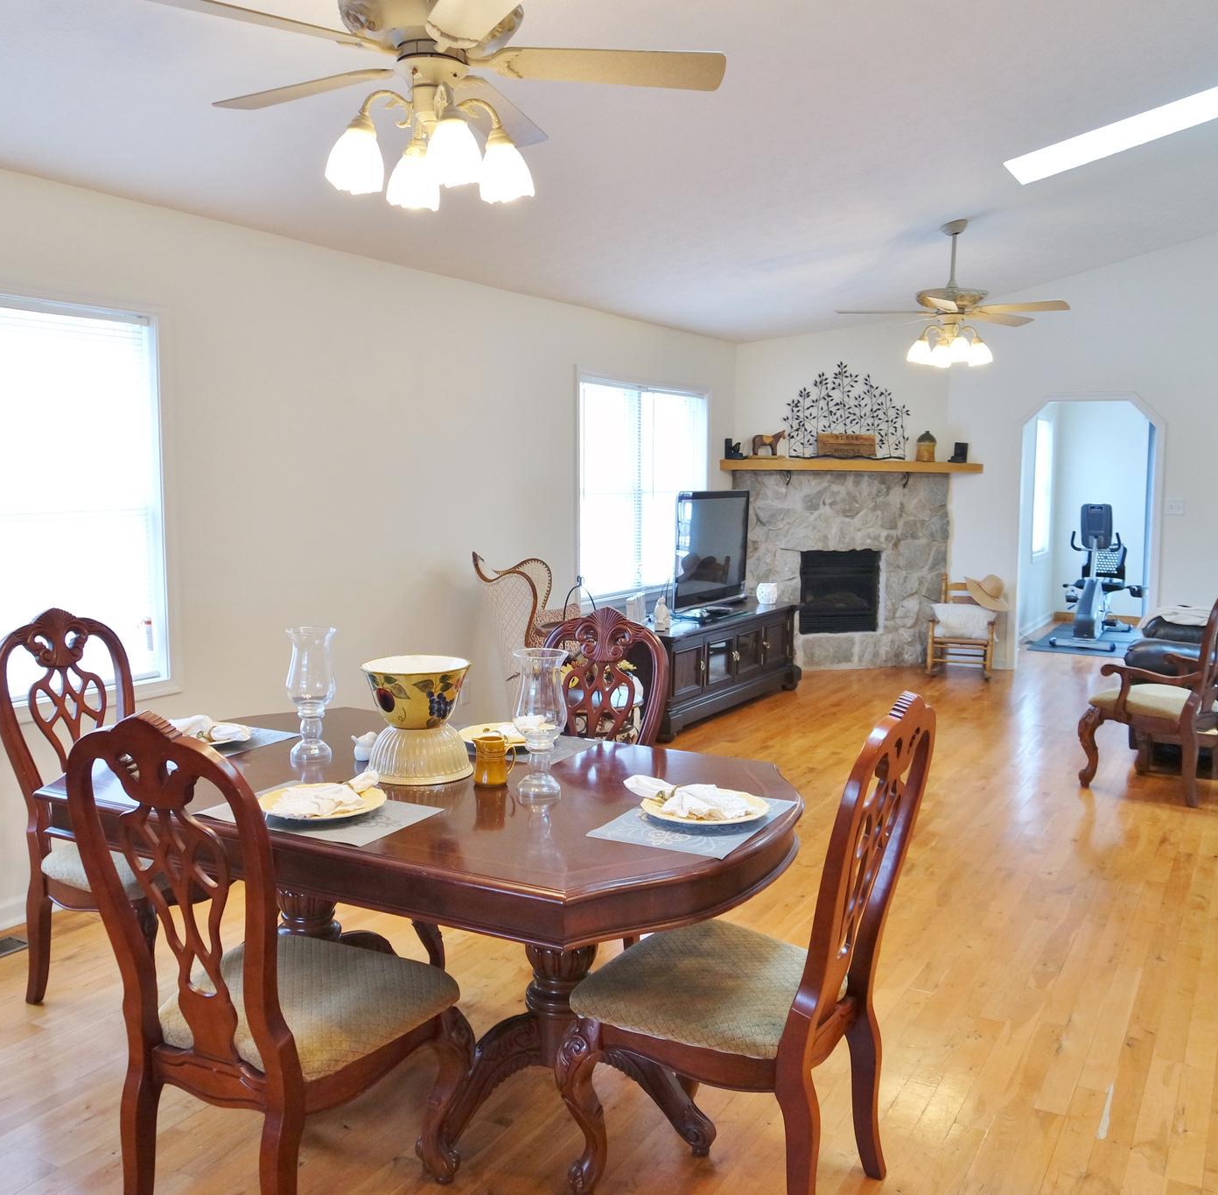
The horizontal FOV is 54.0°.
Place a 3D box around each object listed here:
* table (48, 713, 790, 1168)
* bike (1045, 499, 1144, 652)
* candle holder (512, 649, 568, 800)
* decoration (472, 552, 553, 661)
[{"bbox_3d":[-0.455,0.819,2.969,1.880,0.760,1.150,3,7,29],"label":"table"},{"bbox_3d":[4.496,-0.228,10.957,0.690,1.250,1.600,4,7,32],"label":"bike"},{"bbox_3d":[-0.160,0.288,2.748,0.130,0.340,0.130,0,6,0],"label":"candle holder"},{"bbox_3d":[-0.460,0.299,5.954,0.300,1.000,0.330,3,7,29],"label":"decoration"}]

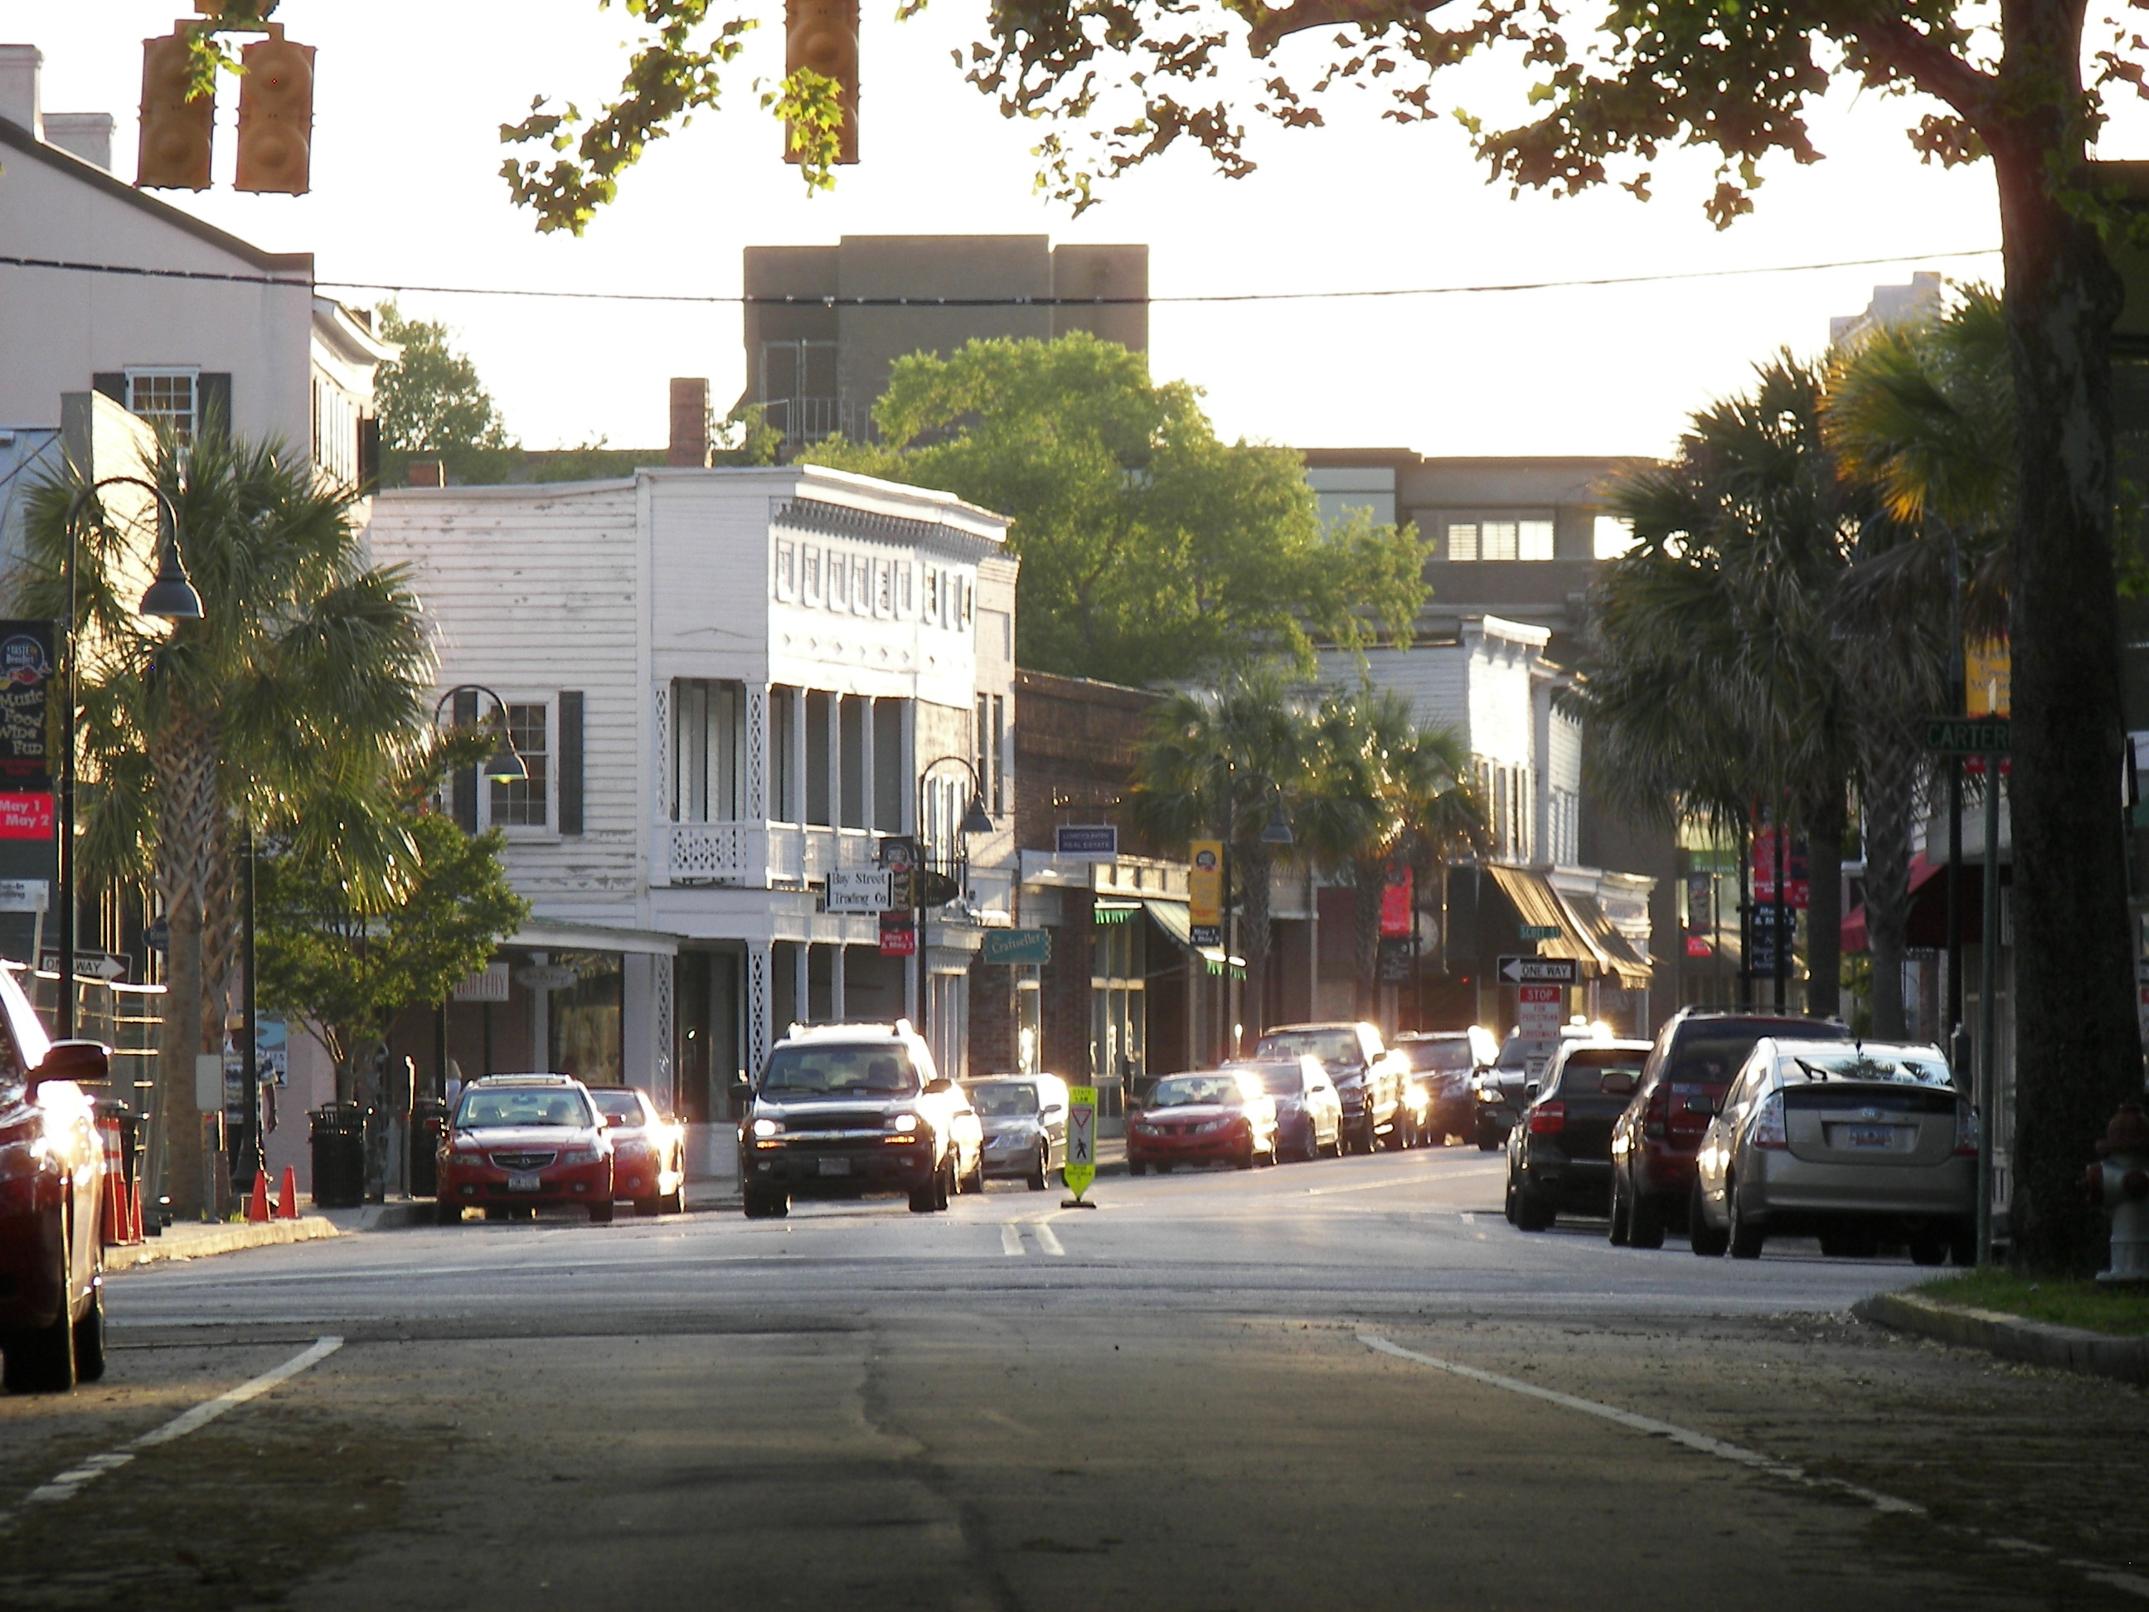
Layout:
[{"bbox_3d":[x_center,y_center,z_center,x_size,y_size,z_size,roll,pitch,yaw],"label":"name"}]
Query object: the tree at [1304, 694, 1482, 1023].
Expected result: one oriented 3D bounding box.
[{"bbox_3d":[4.963,1.681,230.000,2.900,7.100,2.900,0,-1,9],"label":"tree"}]

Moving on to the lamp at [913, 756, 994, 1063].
[{"bbox_3d":[-1.569,2.000,192.000,1.080,5.300,0.450,0,-1,7],"label":"lamp"}]

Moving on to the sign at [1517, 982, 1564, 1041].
[{"bbox_3d":[5.301,2.350,166.000,0.460,0.610,0.040,0,-1,0],"label":"sign"}]

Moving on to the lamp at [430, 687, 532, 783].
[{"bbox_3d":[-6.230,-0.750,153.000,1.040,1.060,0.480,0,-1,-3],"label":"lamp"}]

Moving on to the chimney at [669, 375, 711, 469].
[{"bbox_3d":[-5.323,-5.207,202.000,0.490,1.470,0.490,0,-1,9],"label":"chimney"}]

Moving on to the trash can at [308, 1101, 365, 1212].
[{"bbox_3d":[-7.330,3.480,145.000,0.580,1.060,0.580,0,-1,0],"label":"trash can"}]

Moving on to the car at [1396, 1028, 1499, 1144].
[{"bbox_3d":[5.630,4.389,227.000,1.840,1.790,4.650,0,-1,9],"label":"car"}]

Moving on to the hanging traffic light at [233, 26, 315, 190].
[{"bbox_3d":[-3.845,-3.330,70.000,0.360,0.790,0.380,3,-1,2],"label":"hanging traffic light"}]

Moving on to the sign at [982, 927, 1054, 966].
[{"bbox_3d":[-0.806,1.962,203.000,0.990,0.540,0.070,0,-1,9],"label":"sign"}]

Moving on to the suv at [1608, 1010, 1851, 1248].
[{"bbox_3d":[5.060,2.404,108.800,1.880,1.770,4.600,0,-1,-1],"label":"suv"}]

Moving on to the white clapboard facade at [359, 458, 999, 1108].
[{"bbox_3d":[-4.780,0.330,186.000,5.350,8.650,17.000,0,-1,8],"label":"white clapboard facade"}]

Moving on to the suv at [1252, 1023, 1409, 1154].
[{"bbox_3d":[3.600,4.120,212.800,1.970,1.880,5.300,0,-1,9],"label":"suv"}]

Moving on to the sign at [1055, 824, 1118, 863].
[{"bbox_3d":[0.165,0.520,200.000,0.840,0.550,0.060,0,-1,8],"label":"sign"}]

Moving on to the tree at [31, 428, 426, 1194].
[{"bbox_3d":[-6.880,0.136,118.500,3.350,6.400,3.300,0,-1,0],"label":"tree"}]

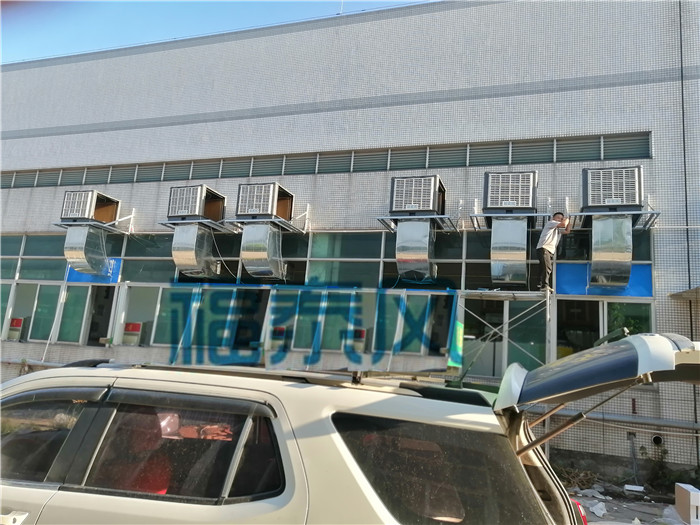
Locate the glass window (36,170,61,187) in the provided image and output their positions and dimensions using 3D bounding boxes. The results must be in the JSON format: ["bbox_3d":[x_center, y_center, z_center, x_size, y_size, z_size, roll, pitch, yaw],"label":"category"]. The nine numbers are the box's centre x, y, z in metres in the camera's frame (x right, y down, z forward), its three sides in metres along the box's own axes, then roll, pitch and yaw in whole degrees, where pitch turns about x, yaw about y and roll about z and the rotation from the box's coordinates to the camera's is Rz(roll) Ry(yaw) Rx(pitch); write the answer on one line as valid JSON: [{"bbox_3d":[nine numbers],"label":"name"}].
[{"bbox_3d":[-9.561,-2.675,16.678,0.980,0.509,0.080,1,-10,18],"label":"glass window"}]

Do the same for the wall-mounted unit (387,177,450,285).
[{"bbox_3d":[1.598,-0.748,12.321,1.082,2.223,1.206,1,-11,19],"label":"wall-mounted unit"}]

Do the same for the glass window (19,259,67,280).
[{"bbox_3d":[-9.569,0.224,16.386,1.881,0.697,0.080,1,-11,19],"label":"glass window"}]

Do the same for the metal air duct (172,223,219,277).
[{"bbox_3d":[-4.037,-0.274,13.747,0.694,1.310,0.980,1,-10,18],"label":"metal air duct"}]

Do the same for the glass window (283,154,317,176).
[{"bbox_3d":[-1.306,-2.589,13.917,0.970,0.530,0.080,1,-10,18],"label":"glass window"}]

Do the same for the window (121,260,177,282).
[{"bbox_3d":[-5.368,0.238,13.976,1.784,0.630,0.100,1,-10,18],"label":"window"}]

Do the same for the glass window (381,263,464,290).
[{"bbox_3d":[1.583,0.292,11.665,1.827,0.617,0.100,1,-10,18],"label":"glass window"}]

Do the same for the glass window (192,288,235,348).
[{"bbox_3d":[-3.380,1.384,13.100,1.004,1.446,0.100,1,-10,18],"label":"glass window"}]

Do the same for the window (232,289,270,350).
[{"bbox_3d":[-2.438,1.368,12.791,0.925,1.446,0.100,1,-10,18],"label":"window"}]

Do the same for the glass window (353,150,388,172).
[{"bbox_3d":[0.524,-2.560,13.303,0.966,0.529,0.080,1,-10,18],"label":"glass window"}]

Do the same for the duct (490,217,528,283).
[{"bbox_3d":[3.495,-0.231,11.492,0.717,1.278,0.940,1,-10,19],"label":"duct"}]

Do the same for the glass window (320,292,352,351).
[{"bbox_3d":[-0.319,1.355,12.093,0.630,1.351,0.100,1,-10,18],"label":"glass window"}]

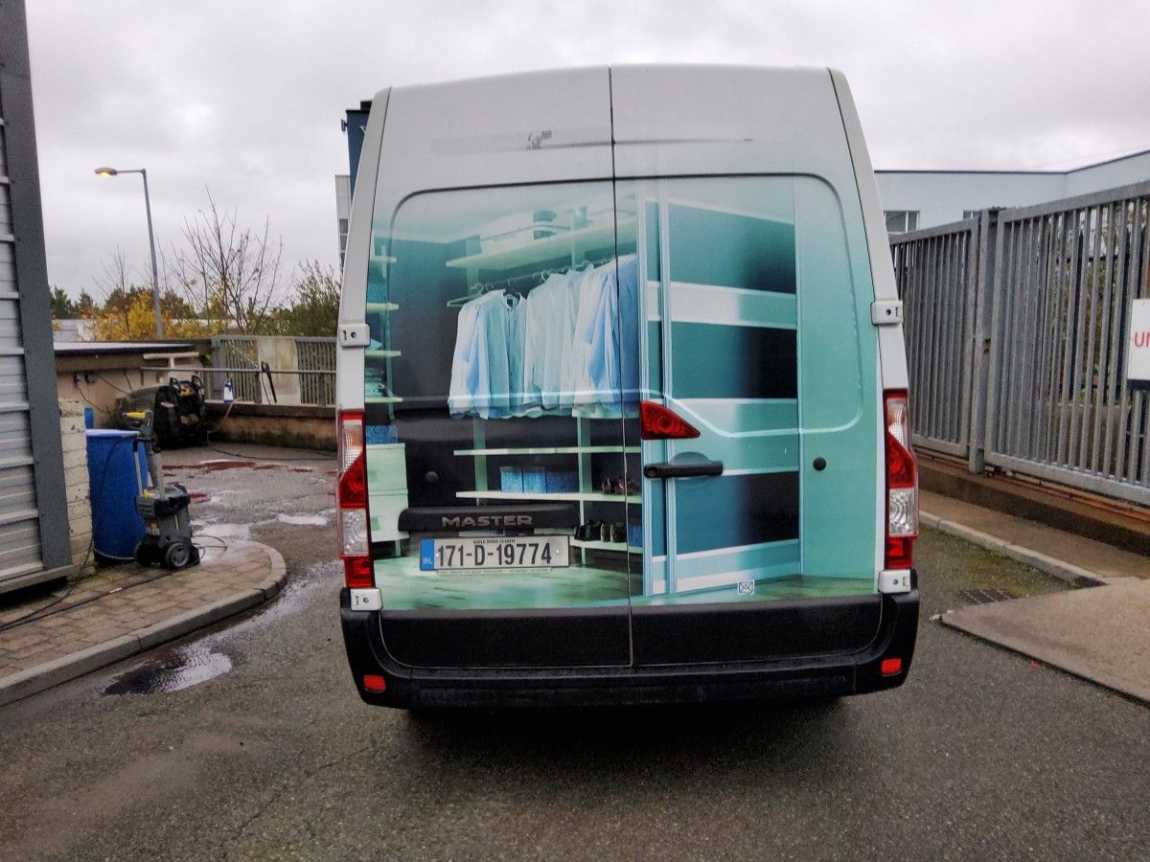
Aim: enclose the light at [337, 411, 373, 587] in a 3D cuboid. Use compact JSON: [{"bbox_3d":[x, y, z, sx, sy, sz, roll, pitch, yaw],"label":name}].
[{"bbox_3d":[-0.781,0.241,3.074,0.118,0.630,0.110,-2,7,1],"label":"light"}]

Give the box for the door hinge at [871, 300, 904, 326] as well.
[{"bbox_3d":[1.073,-0.407,2.975,0.110,0.080,0.045,-2,7,1],"label":"door hinge"}]

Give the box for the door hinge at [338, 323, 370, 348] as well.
[{"bbox_3d":[-0.768,-0.332,3.012,0.110,0.080,0.045,-2,7,1],"label":"door hinge"}]

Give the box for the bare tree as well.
[{"bbox_3d":[-9.255,-3.725,23.097,3.100,5.370,3.100,-2,7,0],"label":"bare tree"}]

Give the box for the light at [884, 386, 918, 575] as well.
[{"bbox_3d":[1.141,0.170,3.036,0.118,0.630,0.110,-2,7,1],"label":"light"}]

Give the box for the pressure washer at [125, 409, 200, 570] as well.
[{"bbox_3d":[-2.816,0.387,5.885,0.360,1.050,0.380,2,8,26],"label":"pressure washer"}]

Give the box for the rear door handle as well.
[{"bbox_3d":[0.372,0.131,2.977,0.270,0.050,0.060,-2,7,1],"label":"rear door handle"}]

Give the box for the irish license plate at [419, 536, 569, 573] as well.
[{"bbox_3d":[-0.281,0.431,3.046,0.523,0.112,0.015,-2,7,1],"label":"irish license plate"}]

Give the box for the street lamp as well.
[{"bbox_3d":[-12.024,-4.005,23.343,1.380,6.010,0.300,-2,7,-3],"label":"street lamp"}]

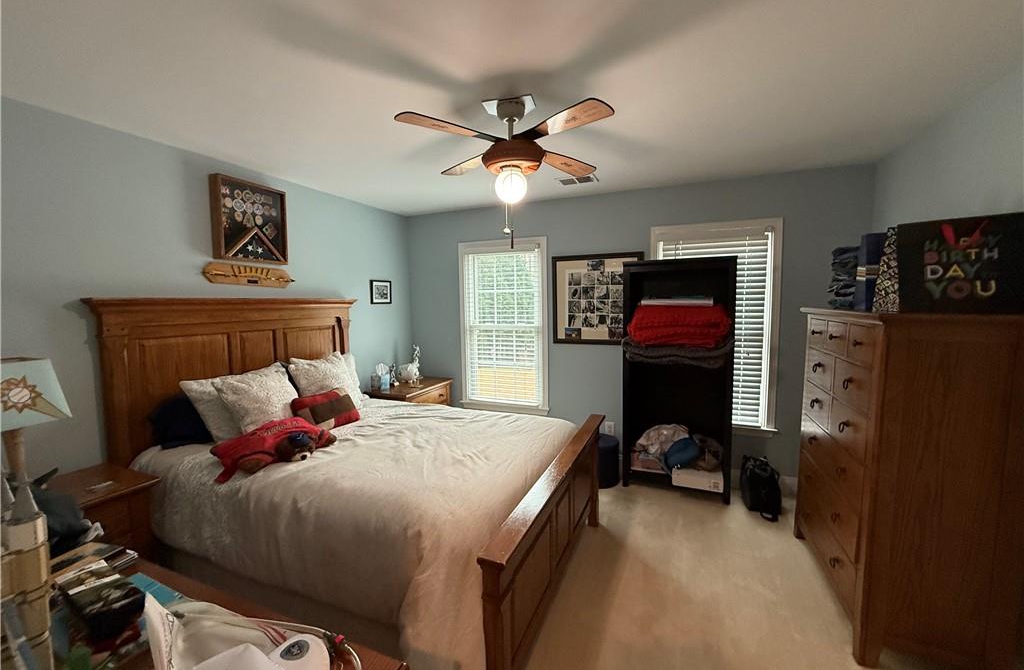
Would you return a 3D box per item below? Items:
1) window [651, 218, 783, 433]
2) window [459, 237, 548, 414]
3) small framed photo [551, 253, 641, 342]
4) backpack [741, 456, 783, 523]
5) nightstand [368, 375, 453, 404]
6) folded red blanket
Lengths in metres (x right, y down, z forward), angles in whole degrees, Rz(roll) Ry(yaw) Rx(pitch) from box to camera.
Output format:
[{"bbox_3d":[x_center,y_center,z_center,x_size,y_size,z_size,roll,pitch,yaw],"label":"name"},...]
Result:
[{"bbox_3d":[1.623,-0.074,3.372,0.950,1.650,0.100,1,5,22],"label":"window"},{"bbox_3d":[-0.092,-0.099,4.082,0.820,1.580,0.060,1,5,22],"label":"window"},{"bbox_3d":[0.753,-0.311,3.685,0.801,0.792,0.030,1,5,22],"label":"small framed photo"},{"bbox_3d":[1.853,1.098,3.045,0.236,0.352,0.241,1,5,22],"label":"backpack"},{"bbox_3d":[-0.968,0.860,4.030,0.513,0.749,0.834,1,5,22],"label":"nightstand"},{"bbox_3d":[1.300,-0.079,3.255,0.714,0.322,0.352,1,5,22],"label":"folded red blanket"}]

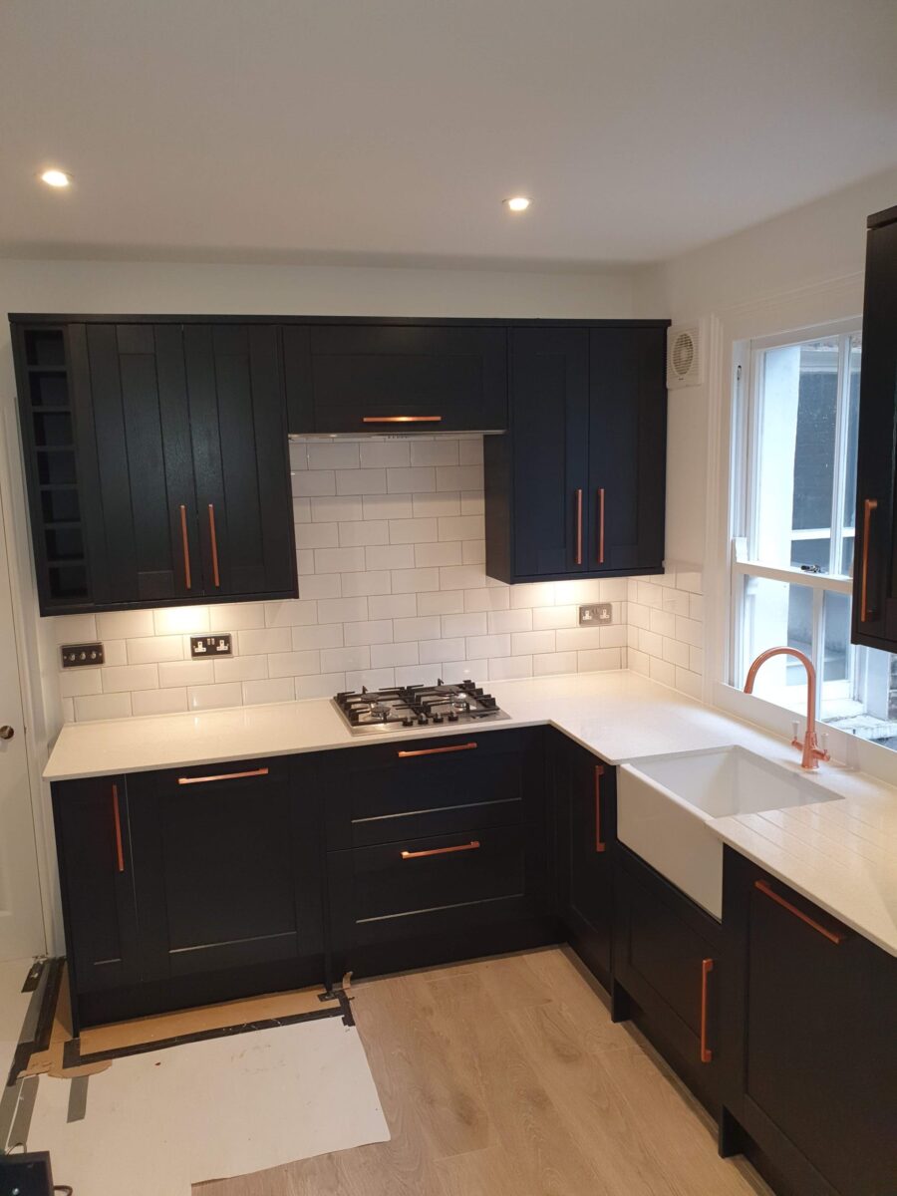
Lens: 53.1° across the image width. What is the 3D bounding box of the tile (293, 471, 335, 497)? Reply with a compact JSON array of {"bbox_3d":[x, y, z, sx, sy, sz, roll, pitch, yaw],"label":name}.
[{"bbox_3d":[-0.529,-0.435,3.434,0.198,0.098,0.010,-4,8,-16],"label":"tile"}]

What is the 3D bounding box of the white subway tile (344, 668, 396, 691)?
[{"bbox_3d":[-0.314,0.338,3.624,0.200,0.100,0.010,-4,8,-16],"label":"white subway tile"}]

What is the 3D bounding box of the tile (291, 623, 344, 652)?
[{"bbox_3d":[-0.516,0.153,3.543,0.200,0.099,0.008,-4,9,-16],"label":"tile"}]

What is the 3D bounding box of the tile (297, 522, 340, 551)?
[{"bbox_3d":[-0.523,-0.239,3.461,0.198,0.098,0.010,-4,8,-16],"label":"tile"}]

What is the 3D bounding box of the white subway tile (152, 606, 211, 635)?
[{"bbox_3d":[-0.999,0.090,3.380,0.199,0.097,0.010,-4,8,-16],"label":"white subway tile"}]

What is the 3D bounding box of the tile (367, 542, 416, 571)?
[{"bbox_3d":[-0.233,-0.162,3.568,0.199,0.097,0.010,-4,8,-16],"label":"tile"}]

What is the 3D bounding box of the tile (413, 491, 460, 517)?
[{"bbox_3d":[-0.045,-0.374,3.612,0.200,0.100,0.010,-4,8,-16],"label":"tile"}]

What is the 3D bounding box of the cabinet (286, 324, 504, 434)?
[{"bbox_3d":[-0.210,-0.790,3.318,0.802,0.364,0.318,-4,8,-16],"label":"cabinet"}]

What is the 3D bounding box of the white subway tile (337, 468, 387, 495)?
[{"bbox_3d":[-0.338,-0.453,3.507,0.200,0.099,0.008,-4,9,-16],"label":"white subway tile"}]

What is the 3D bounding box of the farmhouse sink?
[{"bbox_3d":[0.823,0.655,2.588,0.450,0.228,0.572,-4,9,-17],"label":"farmhouse sink"}]

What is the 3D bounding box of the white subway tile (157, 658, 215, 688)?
[{"bbox_3d":[-0.998,0.286,3.420,0.200,0.099,0.008,-4,9,-16],"label":"white subway tile"}]

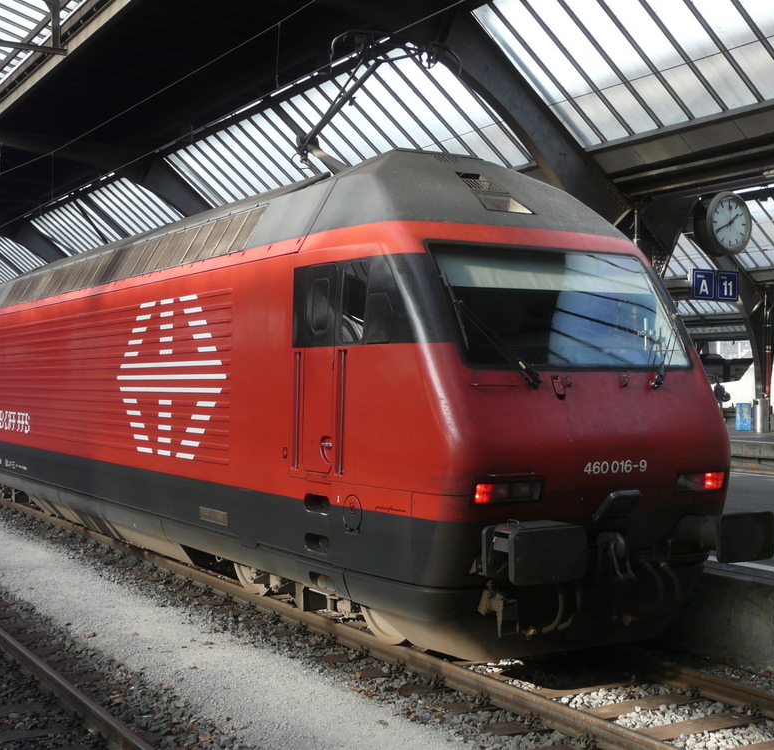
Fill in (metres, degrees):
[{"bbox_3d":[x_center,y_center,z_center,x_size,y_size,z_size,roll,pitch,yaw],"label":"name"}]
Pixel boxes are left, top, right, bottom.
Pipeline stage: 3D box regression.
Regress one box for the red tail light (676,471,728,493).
[{"bbox_3d":[2.423,0.831,9.193,0.540,0.145,0.080,1,-1,-34],"label":"red tail light"}]

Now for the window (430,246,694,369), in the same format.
[{"bbox_3d":[1.379,-0.544,9.176,2.100,1.100,0.150,1,-33,-30],"label":"window"}]

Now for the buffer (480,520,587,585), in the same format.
[{"bbox_3d":[0.992,1.192,7.999,0.600,0.360,0.410,1,-1,-30],"label":"buffer"}]

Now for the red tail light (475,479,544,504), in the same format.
[{"bbox_3d":[0.835,0.817,8.262,0.540,0.145,0.080,0,-1,-26],"label":"red tail light"}]

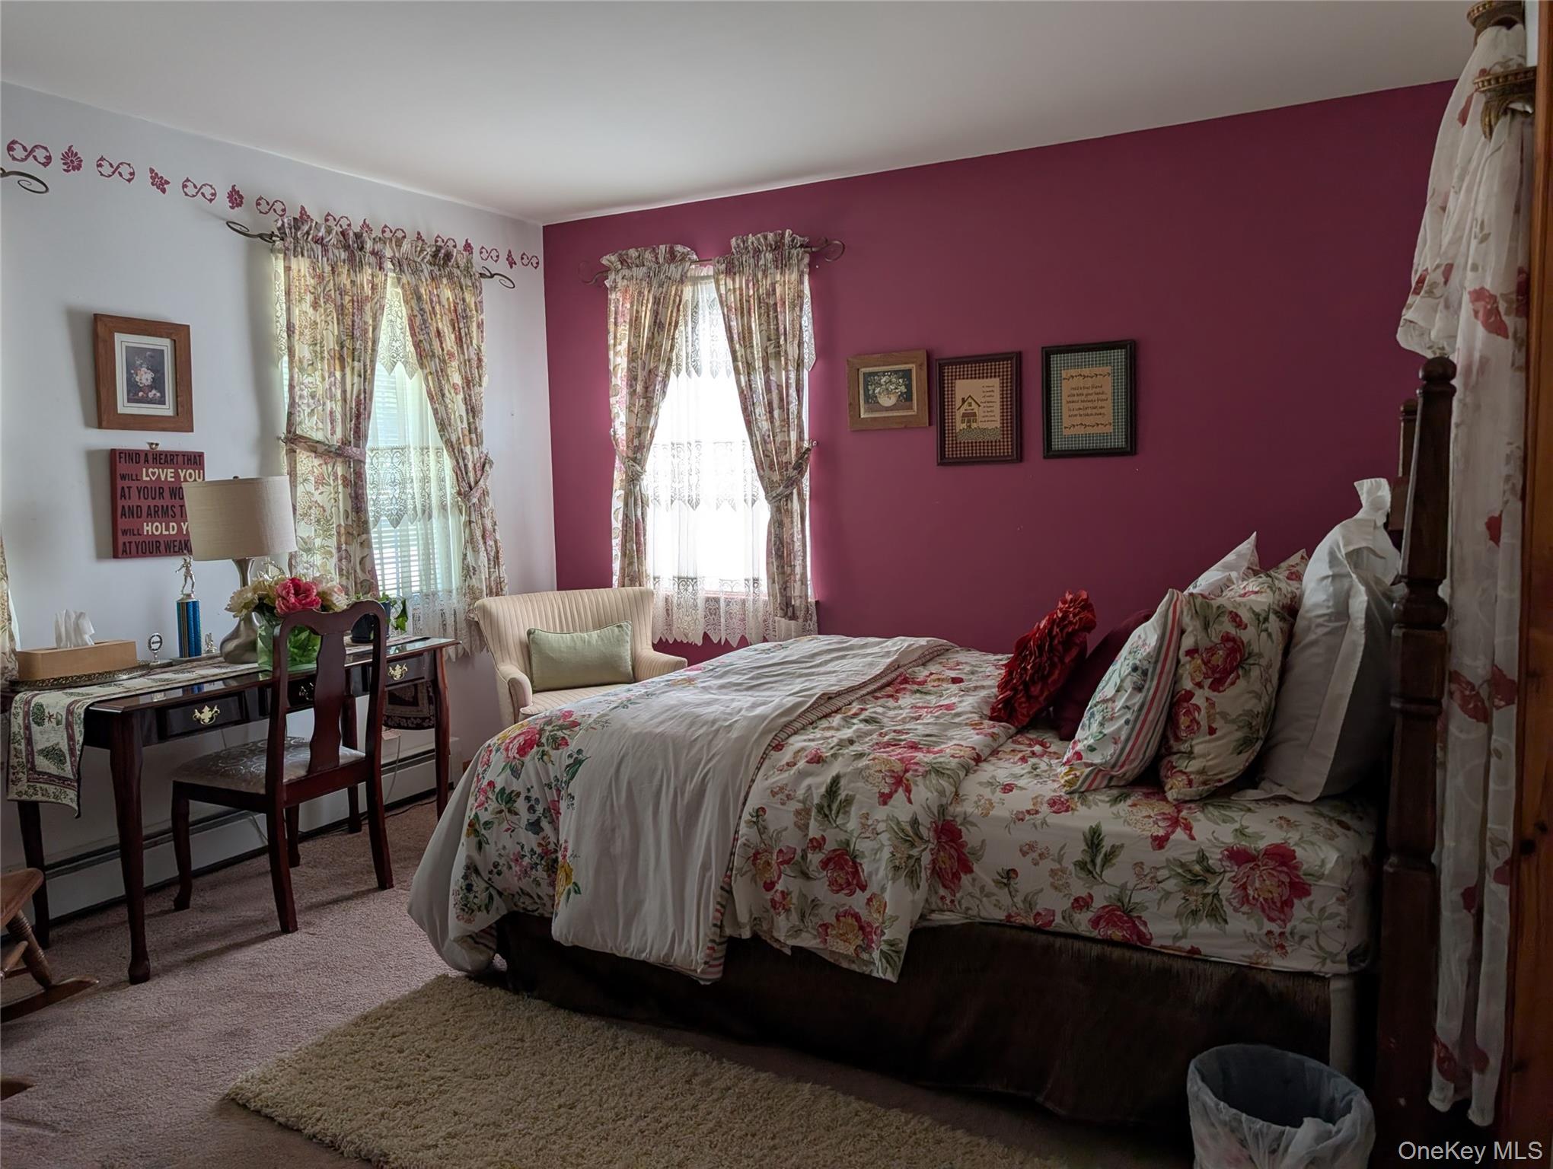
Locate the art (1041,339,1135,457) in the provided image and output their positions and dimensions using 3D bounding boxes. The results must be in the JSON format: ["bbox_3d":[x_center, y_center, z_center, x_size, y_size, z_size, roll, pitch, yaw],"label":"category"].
[{"bbox_3d":[1.111,-0.657,3.855,0.334,0.399,0.025,3,7,30],"label":"art"}]

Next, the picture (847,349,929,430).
[{"bbox_3d":[0.433,-0.756,4.236,0.339,0.288,0.025,3,7,30],"label":"picture"}]

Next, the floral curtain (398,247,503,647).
[{"bbox_3d":[-1.366,-0.590,4.583,0.123,1.624,0.478,3,7,30],"label":"floral curtain"}]

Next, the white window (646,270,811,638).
[{"bbox_3d":[-0.276,-0.557,4.650,0.920,1.608,0.120,3,7,30],"label":"white window"}]

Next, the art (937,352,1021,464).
[{"bbox_3d":[0.755,-0.656,4.061,0.332,0.404,0.025,3,7,30],"label":"art"}]

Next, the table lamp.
[{"bbox_3d":[-1.730,-0.055,3.488,0.306,0.607,0.306,3,7,30],"label":"table lamp"}]

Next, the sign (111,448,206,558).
[{"bbox_3d":[-2.033,-0.271,3.571,0.035,0.344,0.302,3,7,30],"label":"sign"}]

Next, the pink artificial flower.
[{"bbox_3d":[-1.489,0.038,3.351,0.145,0.125,0.120,-4,7,-24],"label":"pink artificial flower"}]

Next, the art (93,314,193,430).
[{"bbox_3d":[-2.053,-0.679,3.514,0.023,0.360,0.303,3,7,30],"label":"art"}]

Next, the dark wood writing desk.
[{"bbox_3d":[-1.665,0.629,3.515,0.580,0.753,1.198,3,7,30],"label":"dark wood writing desk"}]

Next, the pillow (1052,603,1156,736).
[{"bbox_3d":[0.901,0.199,2.779,0.130,0.410,0.430,36,21,19],"label":"pillow"}]

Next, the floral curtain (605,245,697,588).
[{"bbox_3d":[-0.548,-0.672,4.814,0.471,1.604,0.123,3,7,30],"label":"floral curtain"}]

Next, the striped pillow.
[{"bbox_3d":[0.825,0.210,2.476,0.160,0.470,0.580,31,18,20],"label":"striped pillow"}]

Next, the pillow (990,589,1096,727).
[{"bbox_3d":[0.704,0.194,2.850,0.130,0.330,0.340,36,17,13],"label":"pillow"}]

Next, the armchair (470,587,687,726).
[{"bbox_3d":[-0.730,0.473,4.327,0.750,0.820,0.700,-4,7,-28],"label":"armchair"}]

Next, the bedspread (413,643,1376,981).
[{"bbox_3d":[0.459,0.583,3.047,2.120,0.620,1.700,3,7,28],"label":"bedspread"}]

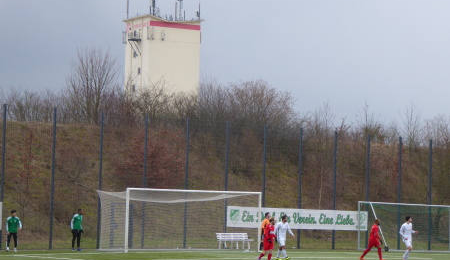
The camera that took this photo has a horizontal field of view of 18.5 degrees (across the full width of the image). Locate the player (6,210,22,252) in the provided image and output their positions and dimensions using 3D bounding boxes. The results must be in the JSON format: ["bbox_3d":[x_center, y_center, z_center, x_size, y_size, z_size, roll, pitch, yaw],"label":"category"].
[{"bbox_3d":[-8.474,4.070,55.500,0.650,1.670,0.420,2,-3,-12],"label":"player"}]

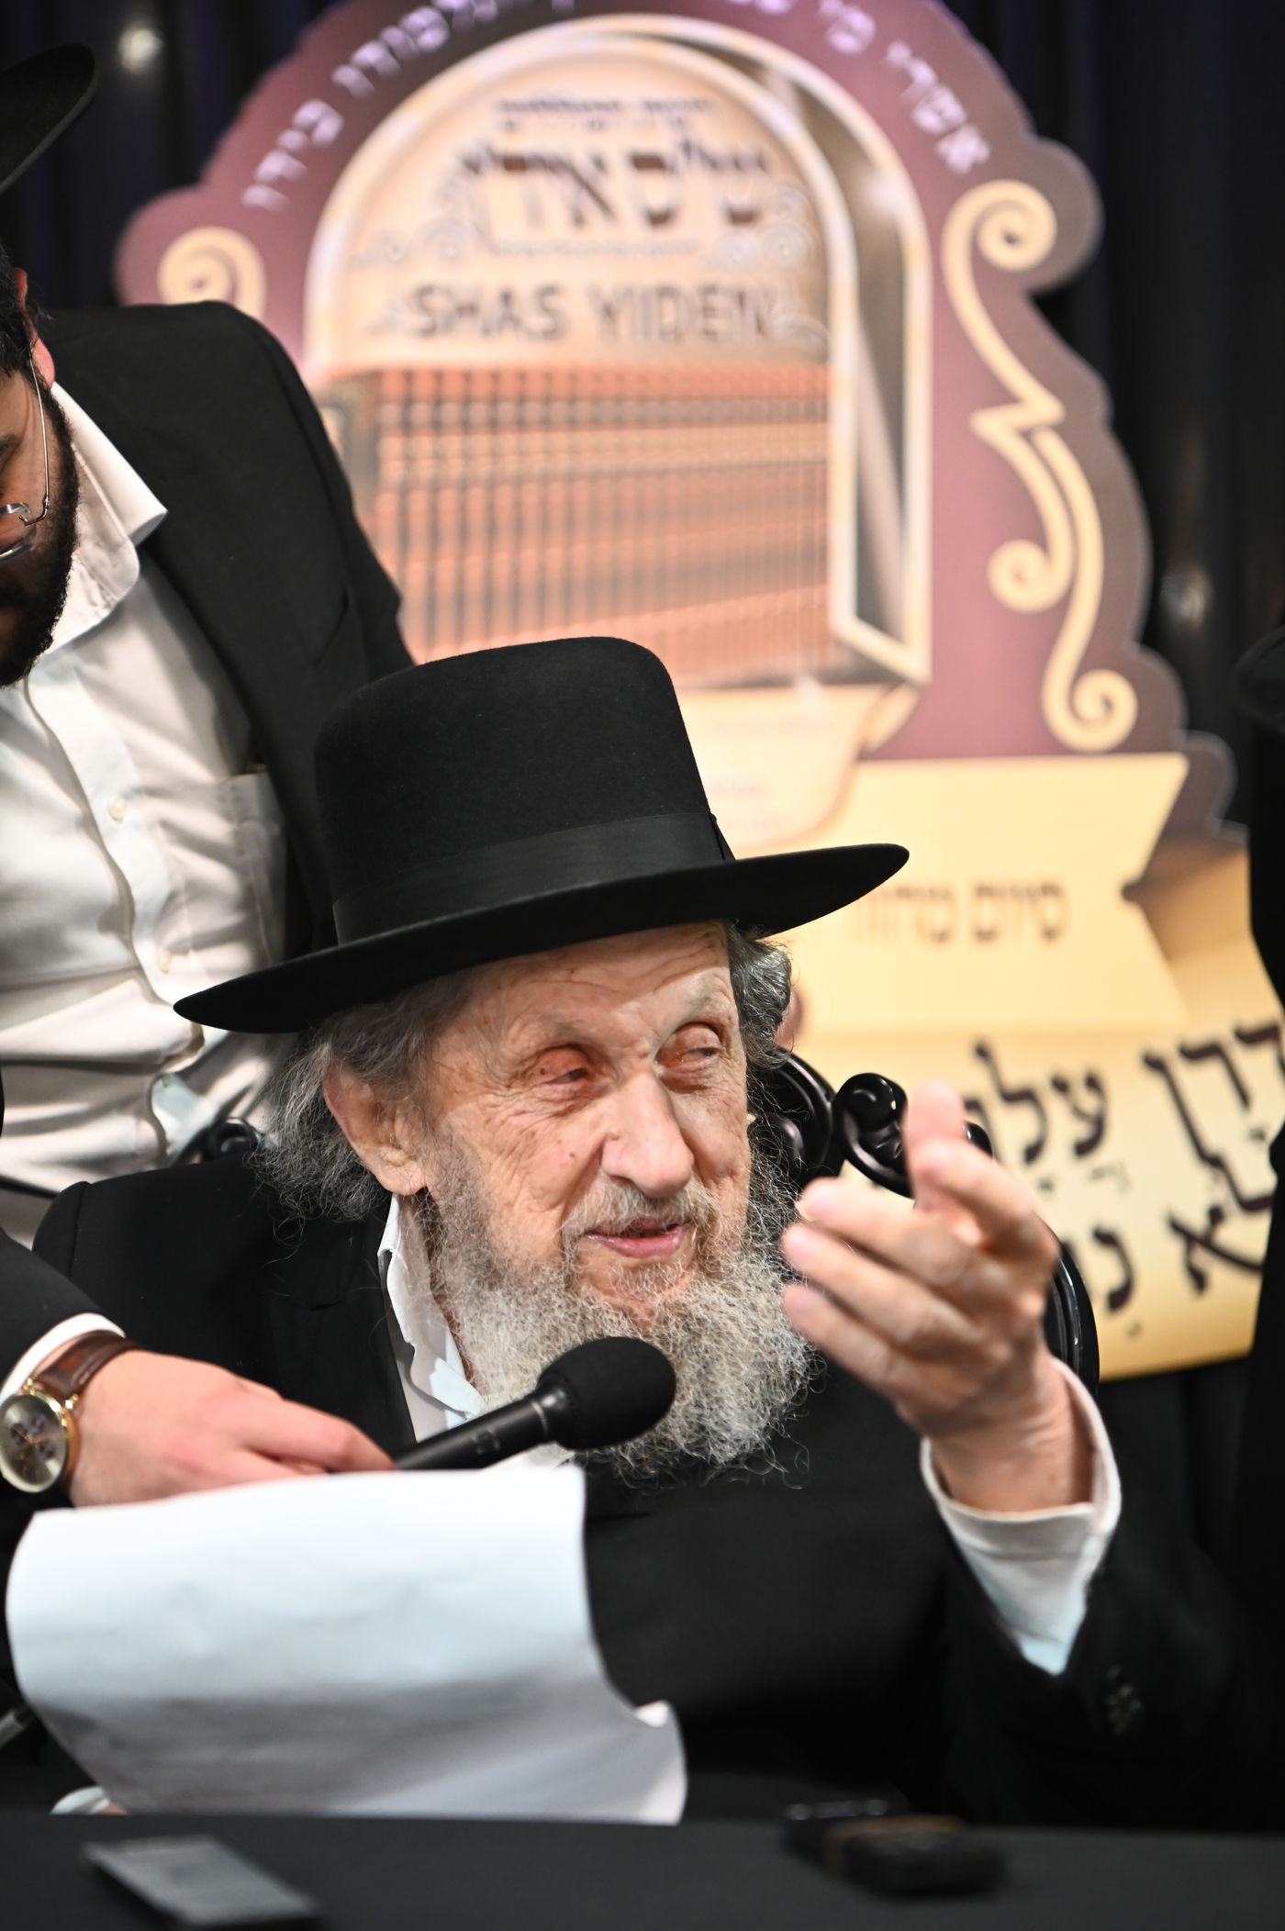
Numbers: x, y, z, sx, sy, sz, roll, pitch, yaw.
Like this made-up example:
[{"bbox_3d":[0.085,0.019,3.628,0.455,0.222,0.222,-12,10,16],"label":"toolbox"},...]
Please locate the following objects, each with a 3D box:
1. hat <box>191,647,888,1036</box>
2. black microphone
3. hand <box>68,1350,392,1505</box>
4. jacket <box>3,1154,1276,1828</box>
[{"bbox_3d":[-0.056,-0.067,1.700,0.325,0.140,0.355,-12,-4,-1],"label":"hat"},{"bbox_3d":[-0.077,0.201,1.505,0.225,0.046,0.046,-26,12,-25],"label":"black microphone"},{"bbox_3d":[-0.161,0.190,1.480,0.145,0.080,0.090,13,12,-8],"label":"hand"},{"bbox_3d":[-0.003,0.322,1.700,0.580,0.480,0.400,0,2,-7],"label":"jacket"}]

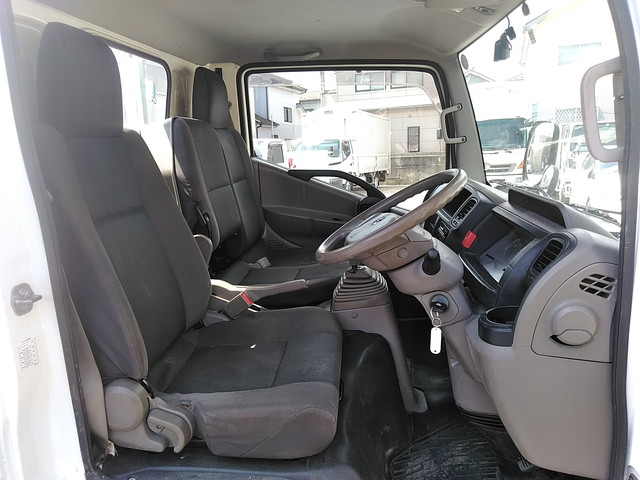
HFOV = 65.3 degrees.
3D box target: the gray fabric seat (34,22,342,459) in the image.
[{"bbox_3d":[-0.289,-0.036,1.263,0.690,0.980,0.530,-1,11,3],"label":"gray fabric seat"}]

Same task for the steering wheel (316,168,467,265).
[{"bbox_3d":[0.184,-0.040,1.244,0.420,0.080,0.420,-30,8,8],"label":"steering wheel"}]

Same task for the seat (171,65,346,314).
[{"bbox_3d":[-0.208,-0.223,1.927,0.620,0.900,0.750,-1,11,3],"label":"seat"}]

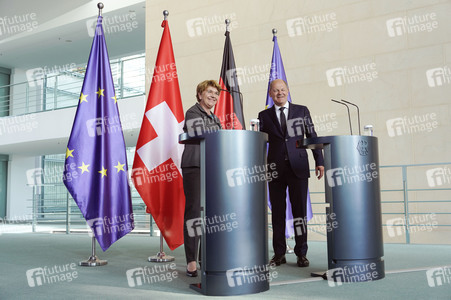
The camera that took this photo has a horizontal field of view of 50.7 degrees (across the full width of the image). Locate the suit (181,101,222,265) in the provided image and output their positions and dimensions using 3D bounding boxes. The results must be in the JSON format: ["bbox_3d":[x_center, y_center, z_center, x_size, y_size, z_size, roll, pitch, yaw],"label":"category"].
[{"bbox_3d":[-0.183,0.271,3.993,0.460,1.347,0.350,3,-7,-38],"label":"suit"}]

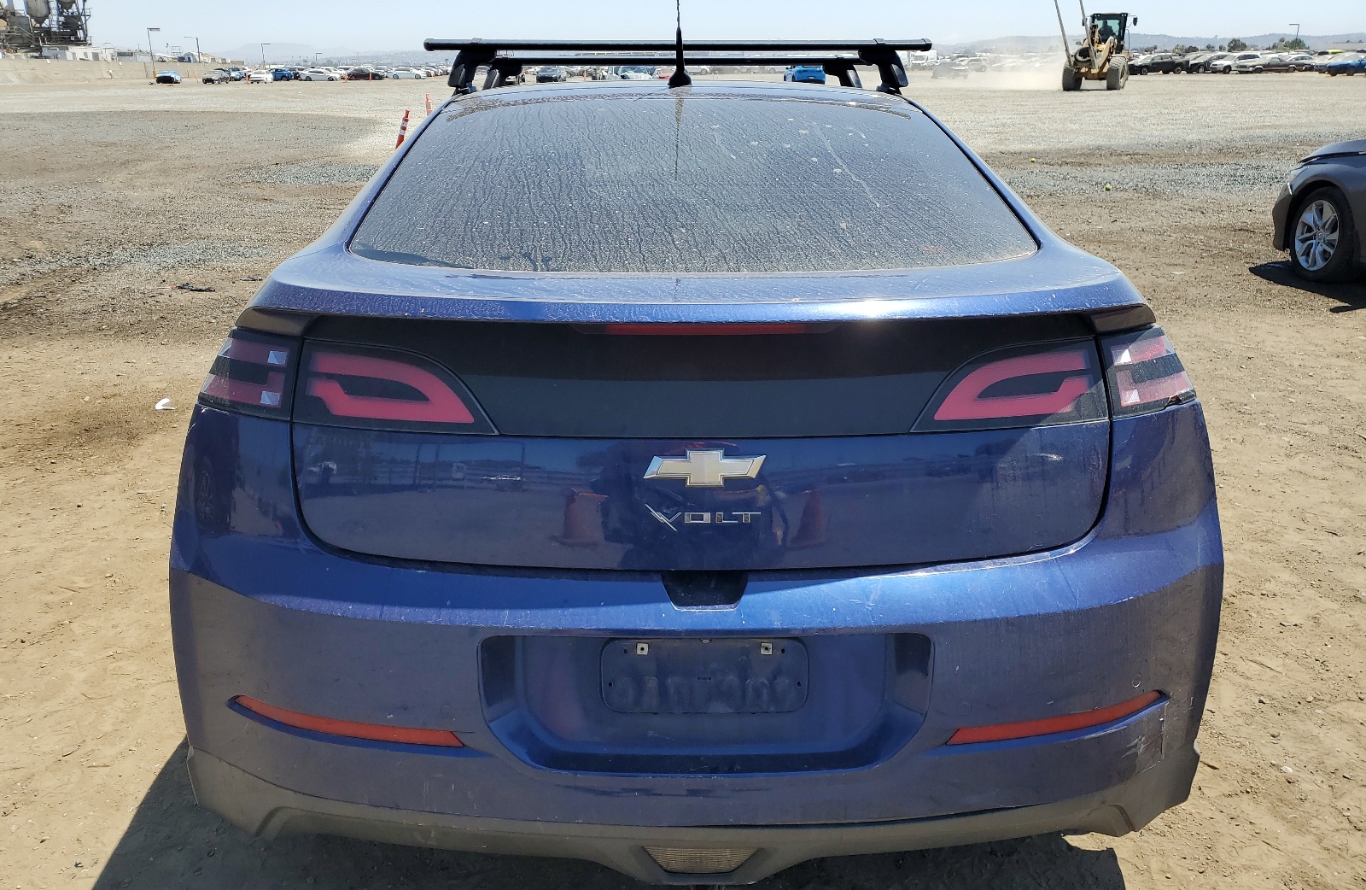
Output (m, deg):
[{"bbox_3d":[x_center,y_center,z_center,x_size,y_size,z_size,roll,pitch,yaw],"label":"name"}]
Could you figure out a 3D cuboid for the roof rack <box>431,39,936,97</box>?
[{"bbox_3d":[-0.017,-1.063,2.923,1.270,0.135,0.800,-1,19,-1],"label":"roof rack"}]

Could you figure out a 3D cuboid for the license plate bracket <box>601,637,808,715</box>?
[{"bbox_3d":[0.031,0.335,1.487,0.293,0.122,0.020,-1,19,-1],"label":"license plate bracket"}]

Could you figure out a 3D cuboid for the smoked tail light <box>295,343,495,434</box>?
[{"bbox_3d":[-0.404,-0.081,1.440,0.290,0.117,0.060,3,8,8],"label":"smoked tail light"}]

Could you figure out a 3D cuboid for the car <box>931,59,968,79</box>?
[{"bbox_3d":[23.143,-32.493,89.000,1.820,1.520,4.500,-5,21,-13],"label":"car"}]

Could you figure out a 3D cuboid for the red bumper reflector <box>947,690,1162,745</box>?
[{"bbox_3d":[0.575,0.409,1.569,0.340,0.052,0.048,-5,21,-14],"label":"red bumper reflector"}]

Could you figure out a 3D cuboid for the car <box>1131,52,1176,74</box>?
[{"bbox_3d":[35.982,-28.852,77.743,4.550,1.460,1.820,-6,21,-16],"label":"car"}]

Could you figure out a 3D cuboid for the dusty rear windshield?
[{"bbox_3d":[0.011,-0.484,1.757,1.010,0.090,0.820,-1,35,-2],"label":"dusty rear windshield"}]

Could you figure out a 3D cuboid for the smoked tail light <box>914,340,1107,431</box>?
[{"bbox_3d":[0.457,-0.076,1.409,0.288,0.107,0.062,-5,21,-13],"label":"smoked tail light"}]

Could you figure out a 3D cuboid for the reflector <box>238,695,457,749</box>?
[{"bbox_3d":[-0.475,0.390,1.451,0.362,0.035,0.040,5,21,13],"label":"reflector"}]

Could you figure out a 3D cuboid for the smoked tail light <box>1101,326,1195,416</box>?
[{"bbox_3d":[0.700,-0.108,1.514,0.215,0.114,0.105,-8,22,-21],"label":"smoked tail light"}]

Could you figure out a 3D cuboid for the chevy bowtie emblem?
[{"bbox_3d":[0.029,0.033,1.396,0.166,0.054,0.014,-1,10,-1],"label":"chevy bowtie emblem"}]

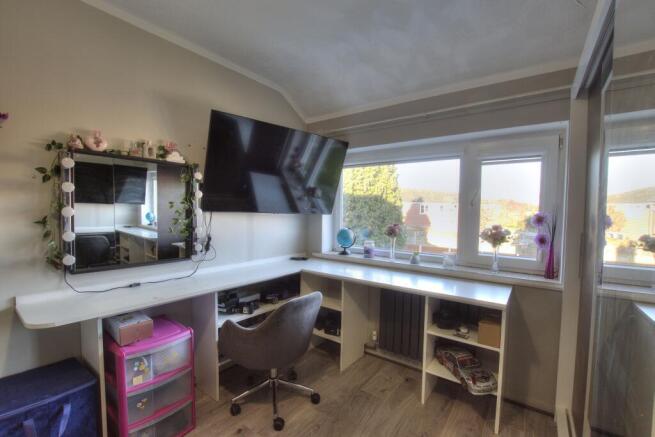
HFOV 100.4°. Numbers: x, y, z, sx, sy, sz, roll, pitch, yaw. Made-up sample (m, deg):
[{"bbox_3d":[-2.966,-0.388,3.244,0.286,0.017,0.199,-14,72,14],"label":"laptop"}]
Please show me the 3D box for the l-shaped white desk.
[{"bbox_3d":[-0.119,0.801,1.613,1.911,0.780,2.114,2,1,36],"label":"l-shaped white desk"}]

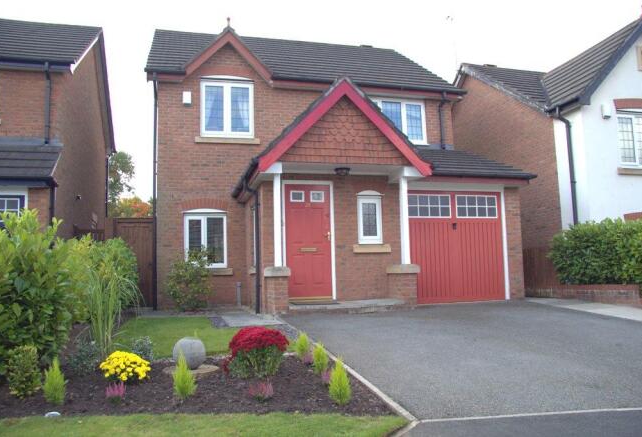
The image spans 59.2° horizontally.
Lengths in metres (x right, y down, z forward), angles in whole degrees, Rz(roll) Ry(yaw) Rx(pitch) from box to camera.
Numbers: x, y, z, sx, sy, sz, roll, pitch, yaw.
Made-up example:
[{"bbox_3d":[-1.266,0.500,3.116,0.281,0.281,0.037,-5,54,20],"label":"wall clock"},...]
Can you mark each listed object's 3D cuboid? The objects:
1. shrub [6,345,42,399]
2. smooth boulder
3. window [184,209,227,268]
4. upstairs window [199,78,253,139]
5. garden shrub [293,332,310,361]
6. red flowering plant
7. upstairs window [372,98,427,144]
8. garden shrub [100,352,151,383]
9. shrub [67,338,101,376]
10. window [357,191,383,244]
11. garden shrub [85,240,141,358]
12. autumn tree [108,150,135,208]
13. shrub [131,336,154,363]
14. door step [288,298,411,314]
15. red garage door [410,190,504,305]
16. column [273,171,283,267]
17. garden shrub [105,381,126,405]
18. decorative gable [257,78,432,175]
[{"bbox_3d":[-2.386,1.227,4.529,0.283,0.420,0.283,0,-6,-15],"label":"shrub"},{"bbox_3d":[-1.226,1.250,5.267,0.295,0.295,0.295,0,-6,-15],"label":"smooth boulder"},{"bbox_3d":[-2.494,0.442,12.208,0.919,1.279,0.100,0,-5,-16],"label":"window"},{"bbox_3d":[-2.057,-2.391,12.382,1.151,1.230,0.120,0,-6,-15],"label":"upstairs window"},{"bbox_3d":[-0.192,1.321,5.863,0.145,0.270,0.145,0,-5,-16],"label":"garden shrub"},{"bbox_3d":[-0.615,1.289,5.594,0.619,0.431,0.557,0,-6,-16],"label":"red flowering plant"},{"bbox_3d":[1.783,-2.356,13.658,1.650,1.060,0.100,0,-6,-16],"label":"upstairs window"},{"bbox_3d":[-1.779,1.333,5.140,0.472,0.249,0.472,0,-5,-16],"label":"garden shrub"},{"bbox_3d":[-2.193,1.289,5.235,0.309,0.342,0.309,0,-6,-15],"label":"shrub"},{"bbox_3d":[0.884,-0.013,10.200,0.468,0.960,0.100,0,-5,-16],"label":"window"},{"bbox_3d":[-2.236,0.880,6.057,0.568,1.207,0.568,0,-6,-15],"label":"garden shrub"},{"bbox_3d":[-9.489,0.194,23.402,3.400,6.212,3.400,0,-6,-16],"label":"autumn tree"},{"bbox_3d":[-1.840,1.346,5.828,0.221,0.242,0.221,0,-5,-16],"label":"shrub"},{"bbox_3d":[0.364,1.499,9.449,2.020,0.140,0.750,0,-6,-15],"label":"door step"},{"bbox_3d":[2.563,0.531,10.846,2.110,2.120,0.080,0,-6,-16],"label":"red garage door"},{"bbox_3d":[-0.694,0.035,9.047,0.105,1.490,0.105,0,-6,-16],"label":"column"},{"bbox_3d":[-1.578,1.336,4.337,0.151,0.179,0.151,0,-6,-15],"label":"garden shrub"},{"bbox_3d":[0.394,-1.487,9.273,2.905,1.591,0.300,0,-6,-15],"label":"decorative gable"}]

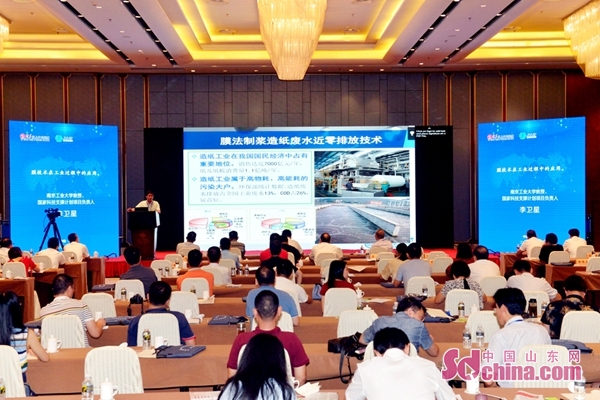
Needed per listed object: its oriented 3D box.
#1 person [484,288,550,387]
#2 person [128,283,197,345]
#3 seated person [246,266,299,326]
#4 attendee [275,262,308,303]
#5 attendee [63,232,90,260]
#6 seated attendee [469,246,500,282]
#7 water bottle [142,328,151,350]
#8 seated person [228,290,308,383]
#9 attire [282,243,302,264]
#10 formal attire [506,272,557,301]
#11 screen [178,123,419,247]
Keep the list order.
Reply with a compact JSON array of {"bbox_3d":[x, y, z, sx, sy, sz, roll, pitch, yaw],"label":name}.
[{"bbox_3d":[1.468,1.224,5.850,0.520,1.240,0.800,0,0,-25],"label":"person"},{"bbox_3d":[-1.191,1.266,7.400,0.540,1.200,0.800,0,0,4],"label":"person"},{"bbox_3d":[-0.246,1.258,7.750,0.500,1.320,0.800,0,0,1],"label":"seated person"},{"bbox_3d":[-0.133,1.246,9.250,0.500,1.220,0.800,0,0,4],"label":"attendee"},{"bbox_3d":[-4.297,1.273,16.700,0.520,1.300,0.800,0,0,7],"label":"attendee"},{"bbox_3d":[2.257,1.205,10.600,0.490,1.250,0.800,0,0,-4],"label":"seated attendee"},{"bbox_3d":[-1.251,1.130,7.060,0.063,0.178,0.063,0,0,0],"label":"water bottle"},{"bbox_3d":[-0.231,1.300,6.350,0.580,1.280,0.750,0,0,0],"label":"seated person"},{"bbox_3d":[-0.198,1.095,16.350,0.500,0.660,0.400,0,0,0],"label":"attire"},{"bbox_3d":[2.509,1.097,9.350,0.560,0.650,0.480,0,0,3],"label":"formal attire"},{"bbox_3d":[-0.006,-0.325,24.500,6.580,3.500,0.120,0,0,0],"label":"screen"}]

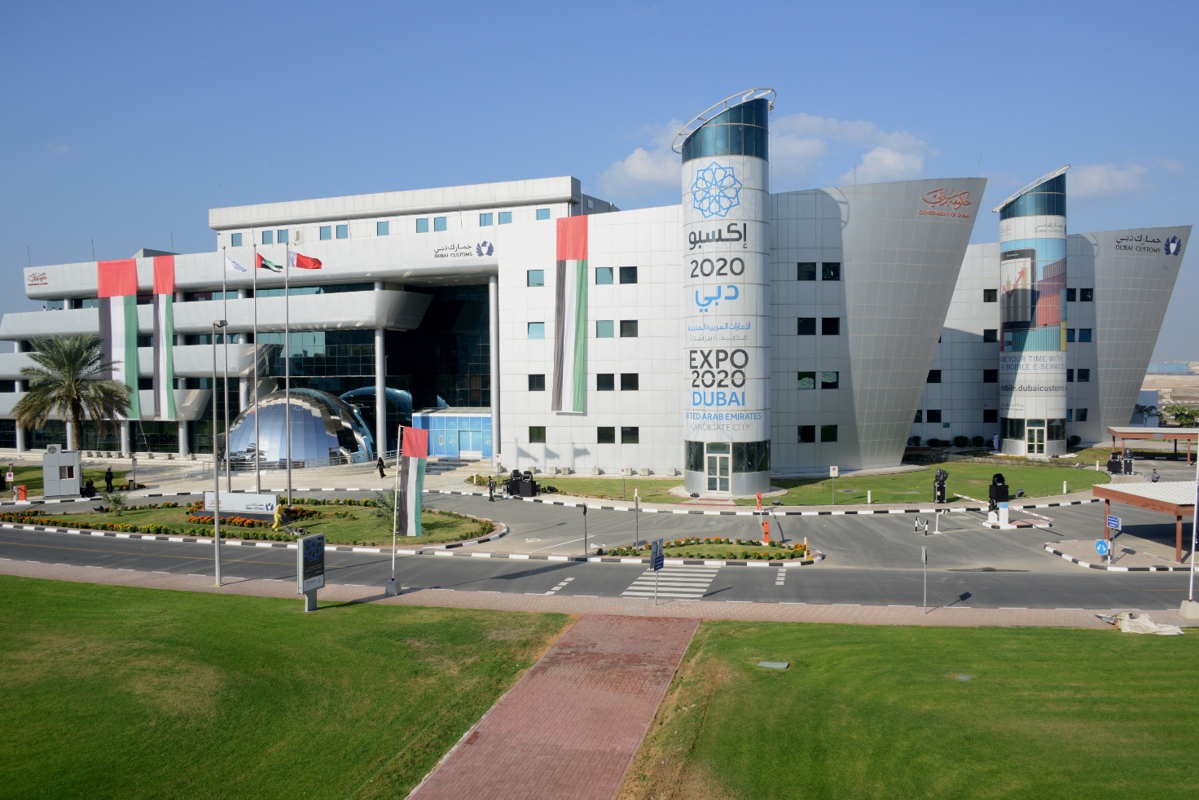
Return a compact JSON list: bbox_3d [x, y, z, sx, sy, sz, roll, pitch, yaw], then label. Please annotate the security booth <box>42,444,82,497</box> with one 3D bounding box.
[{"bbox_3d":[-37.430,4.857,65.171,2.150,3.574,2.150,-1,2,-25],"label":"security booth"}]

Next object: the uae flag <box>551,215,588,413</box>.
[{"bbox_3d":[-2.311,-6.864,75.255,2.700,15.719,0.450,0,2,13],"label":"uae flag"}]

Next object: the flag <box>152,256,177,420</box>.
[{"bbox_3d":[-42.031,-5.947,89.999,2.550,15.795,0.250,0,2,22],"label":"flag"}]

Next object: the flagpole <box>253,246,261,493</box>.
[{"bbox_3d":[-20.849,-1.411,56.803,0.190,15.939,0.190,-1,2,0],"label":"flagpole"}]

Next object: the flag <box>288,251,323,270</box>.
[{"bbox_3d":[-17.852,-8.470,56.700,1.950,1.163,0.350,-1,2,-11],"label":"flag"}]

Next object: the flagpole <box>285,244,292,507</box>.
[{"bbox_3d":[-18.850,-1.445,56.502,0.190,15.939,0.190,-1,2,0],"label":"flagpole"}]

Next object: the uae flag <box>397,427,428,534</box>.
[{"bbox_3d":[-6.965,3.103,35.115,1.080,4.150,0.220,0,1,8],"label":"uae flag"}]

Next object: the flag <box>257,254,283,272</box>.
[{"bbox_3d":[-20.115,-8.371,56.900,1.550,1.139,0.300,-1,2,-11],"label":"flag"}]

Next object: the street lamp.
[{"bbox_3d":[-15.091,2.103,37.133,0.320,10.422,0.780,0,2,16],"label":"street lamp"}]

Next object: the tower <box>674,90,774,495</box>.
[{"bbox_3d":[9.138,-7.787,66.966,6.900,28.503,6.900,0,2,19],"label":"tower"}]

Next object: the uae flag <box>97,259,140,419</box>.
[{"bbox_3d":[-48.480,-6.036,94.114,5.500,16.002,0.400,0,2,24],"label":"uae flag"}]

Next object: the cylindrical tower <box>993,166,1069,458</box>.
[{"bbox_3d":[43.329,-8.925,93.178,6.900,28.384,6.900,0,2,24],"label":"cylindrical tower"}]

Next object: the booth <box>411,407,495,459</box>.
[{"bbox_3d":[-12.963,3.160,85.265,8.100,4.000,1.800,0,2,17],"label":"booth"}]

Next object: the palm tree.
[{"bbox_3d":[-40.113,0.885,70.942,9.000,11.656,8.800,0,2,20],"label":"palm tree"}]

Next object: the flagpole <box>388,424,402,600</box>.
[{"bbox_3d":[-7.738,4.082,35.136,0.520,6.408,0.480,0,2,14],"label":"flagpole"}]

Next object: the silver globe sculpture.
[{"bbox_3d":[-27.829,2.182,86.288,13.726,6.522,12.600,0,2,20],"label":"silver globe sculpture"}]

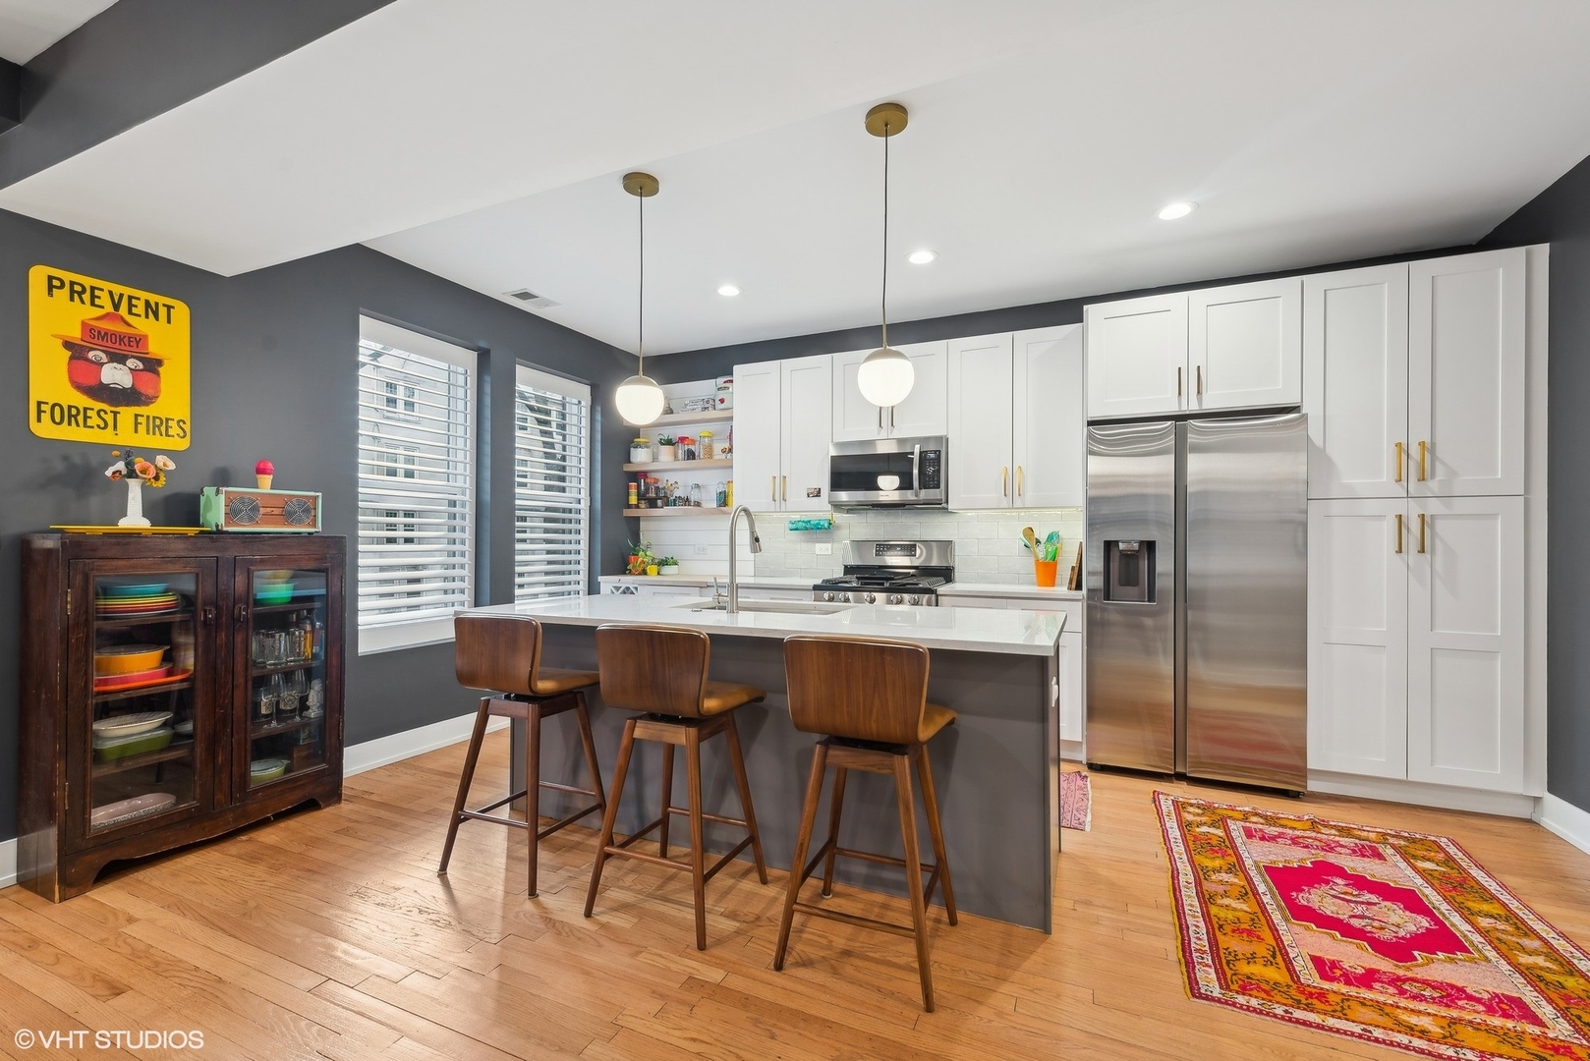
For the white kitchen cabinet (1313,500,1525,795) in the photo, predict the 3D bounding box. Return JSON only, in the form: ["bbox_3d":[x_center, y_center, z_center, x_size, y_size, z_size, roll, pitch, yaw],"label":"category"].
[{"bbox_3d":[2.868,0.489,3.239,0.767,1.270,0.631,0,0,24],"label":"white kitchen cabinet"}]

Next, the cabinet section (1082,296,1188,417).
[{"bbox_3d":[1.866,-0.885,3.645,0.459,0.585,0.594,0,0,25],"label":"cabinet section"}]

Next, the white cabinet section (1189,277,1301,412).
[{"bbox_3d":[2.280,-0.885,3.450,0.457,0.585,0.594,0,0,25],"label":"white cabinet section"}]

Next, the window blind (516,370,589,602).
[{"bbox_3d":[-1.765,-0.276,4.721,0.070,1.657,0.805,0,-1,24],"label":"window blind"}]

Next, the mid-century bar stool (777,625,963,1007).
[{"bbox_3d":[0.225,0.767,1.972,0.451,0.934,0.461,0,0,24],"label":"mid-century bar stool"}]

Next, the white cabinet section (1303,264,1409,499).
[{"bbox_3d":[2.660,-0.661,3.271,0.382,1.030,0.594,0,0,25],"label":"white cabinet section"}]

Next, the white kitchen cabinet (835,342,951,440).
[{"bbox_3d":[0.662,-0.874,4.405,0.763,0.586,0.331,0,0,24],"label":"white kitchen cabinet"}]

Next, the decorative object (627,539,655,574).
[{"bbox_3d":[-1.197,0.207,5.087,0.200,0.271,0.200,0,-1,24],"label":"decorative object"}]

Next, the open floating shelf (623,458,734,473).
[{"bbox_3d":[-0.836,-0.495,5.169,1.057,0.051,0.230,0,-1,24],"label":"open floating shelf"}]

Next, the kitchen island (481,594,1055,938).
[{"bbox_3d":[-0.147,0.779,2.651,2.257,0.902,0.870,0,-1,24],"label":"kitchen island"}]

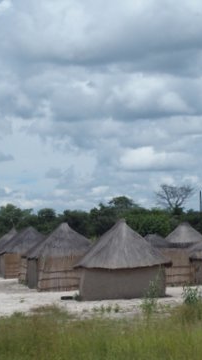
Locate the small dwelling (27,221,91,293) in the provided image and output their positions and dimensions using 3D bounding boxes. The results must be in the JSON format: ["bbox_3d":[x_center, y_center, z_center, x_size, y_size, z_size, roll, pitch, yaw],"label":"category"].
[{"bbox_3d":[-2.295,4.750,66.106,5.100,4.100,5.100,-2,-3,-2],"label":"small dwelling"}]

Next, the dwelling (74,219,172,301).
[{"bbox_3d":[1.166,4.086,55.606,4.950,4.100,4.950,-2,-3,1],"label":"dwelling"}]

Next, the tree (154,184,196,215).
[{"bbox_3d":[8.706,5.012,122.222,4.700,8.600,4.500,-2,-3,4],"label":"tree"}]

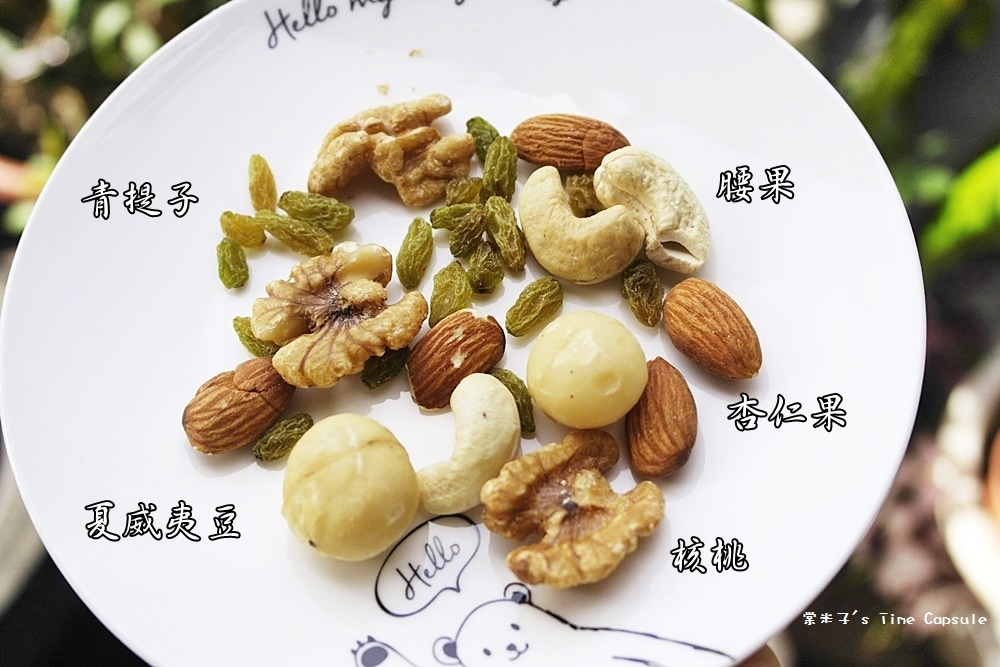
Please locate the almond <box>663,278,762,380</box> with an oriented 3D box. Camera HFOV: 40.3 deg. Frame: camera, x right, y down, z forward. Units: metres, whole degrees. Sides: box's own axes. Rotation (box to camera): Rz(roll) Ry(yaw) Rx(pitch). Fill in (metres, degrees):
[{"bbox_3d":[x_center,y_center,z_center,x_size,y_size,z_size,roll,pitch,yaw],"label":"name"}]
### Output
[{"bbox_3d":[0.035,0.000,0.227,0.011,0.009,0.021,-25,64,-9],"label":"almond"}]

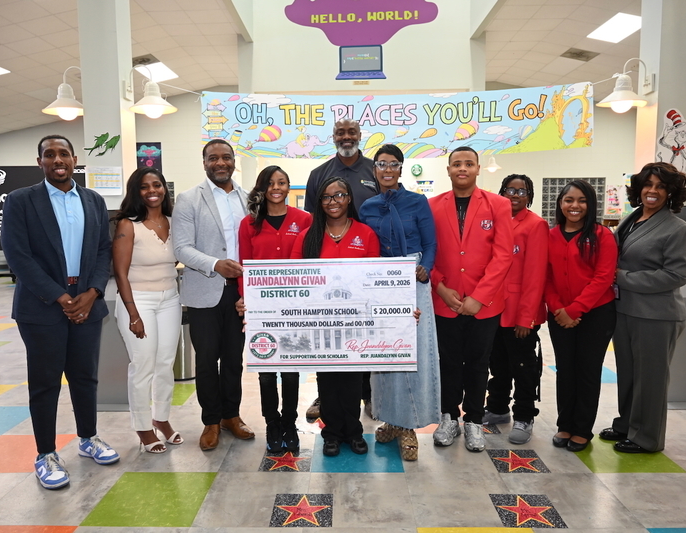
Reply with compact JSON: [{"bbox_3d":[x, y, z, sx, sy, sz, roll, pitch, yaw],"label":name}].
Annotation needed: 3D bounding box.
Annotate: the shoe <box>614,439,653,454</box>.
[{"bbox_3d":[1.699,1.010,3.079,0.250,0.090,0.092,-1,6,-4],"label":"shoe"}]

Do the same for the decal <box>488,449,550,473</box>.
[{"bbox_3d":[0.962,1.067,2.938,0.273,0.010,0.276,0,6,1],"label":"decal"}]

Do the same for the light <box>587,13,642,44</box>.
[{"bbox_3d":[4.720,-4.060,9.130,0.600,0.080,1.200,12,6,0],"label":"light"}]

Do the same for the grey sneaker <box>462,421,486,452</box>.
[{"bbox_3d":[0.788,0.989,3.176,0.115,0.125,0.290,1,6,9],"label":"grey sneaker"}]

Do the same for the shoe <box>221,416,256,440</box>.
[{"bbox_3d":[-0.624,0.924,3.146,0.295,0.110,0.105,5,7,41],"label":"shoe"}]

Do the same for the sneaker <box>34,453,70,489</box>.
[{"bbox_3d":[-1.469,1.015,2.687,0.112,0.120,0.295,-5,7,-44],"label":"sneaker"}]

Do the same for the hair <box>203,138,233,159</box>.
[{"bbox_3d":[-0.728,-0.671,3.119,0.180,0.140,0.200,-1,6,-11],"label":"hair"}]

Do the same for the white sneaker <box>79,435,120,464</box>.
[{"bbox_3d":[-1.340,0.991,2.930,0.295,0.120,0.112,3,6,30],"label":"white sneaker"}]

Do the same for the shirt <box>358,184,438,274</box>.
[{"bbox_3d":[0.301,-0.190,2.893,0.420,0.510,0.280,0,5,5],"label":"shirt"}]

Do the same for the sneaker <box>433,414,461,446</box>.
[{"bbox_3d":[0.611,0.916,3.079,0.110,0.130,0.295,3,6,27],"label":"sneaker"}]

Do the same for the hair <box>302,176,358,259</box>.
[{"bbox_3d":[-0.075,-0.256,2.969,0.300,0.480,0.260,0,5,0],"label":"hair"}]

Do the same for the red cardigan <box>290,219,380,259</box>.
[{"bbox_3d":[-0.048,0.011,2.994,0.480,0.570,0.290,0,5,0],"label":"red cardigan"}]

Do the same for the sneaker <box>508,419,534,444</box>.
[{"bbox_3d":[1.042,0.924,3.088,0.105,0.110,0.280,2,6,26],"label":"sneaker"}]

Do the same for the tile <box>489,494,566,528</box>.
[{"bbox_3d":[0.795,1.054,2.304,0.260,0.006,0.260,0,5,1],"label":"tile"}]

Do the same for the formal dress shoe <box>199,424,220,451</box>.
[{"bbox_3d":[-0.757,0.934,3.045,0.105,0.110,0.295,-1,5,-7],"label":"formal dress shoe"}]

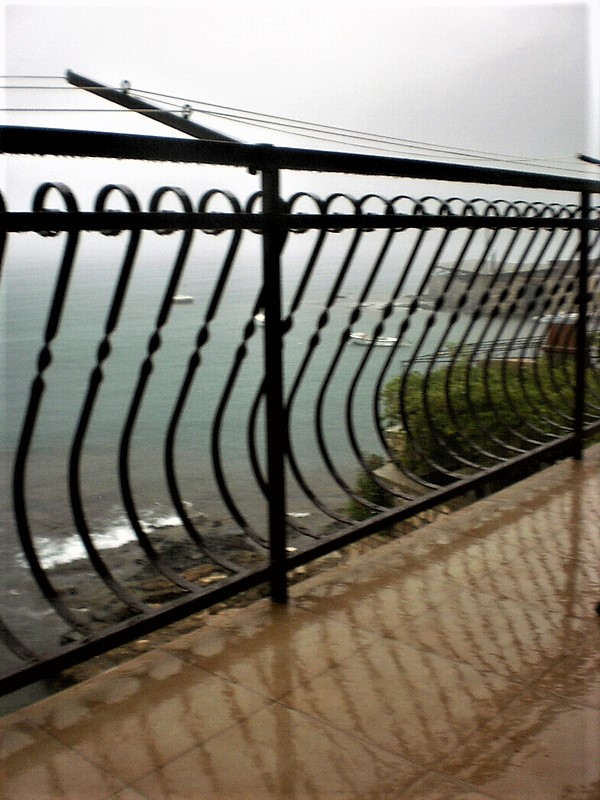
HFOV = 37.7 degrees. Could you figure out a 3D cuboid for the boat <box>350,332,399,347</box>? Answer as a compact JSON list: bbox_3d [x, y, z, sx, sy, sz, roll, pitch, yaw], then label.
[{"bbox_3d":[8.850,-7.050,103.380,6.000,1.250,2.050,2,10,18],"label":"boat"}]

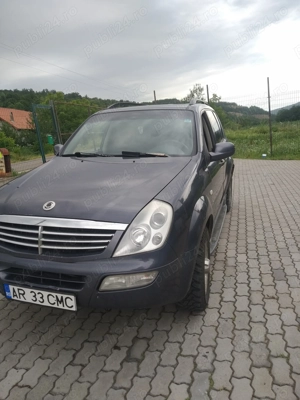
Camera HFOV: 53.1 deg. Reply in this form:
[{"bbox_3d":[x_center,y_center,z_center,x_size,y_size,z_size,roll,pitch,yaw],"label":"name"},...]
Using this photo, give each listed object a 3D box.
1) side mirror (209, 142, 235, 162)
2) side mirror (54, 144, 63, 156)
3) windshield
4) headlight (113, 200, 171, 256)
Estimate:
[{"bbox_3d":[0.733,-0.496,3.053,0.230,0.180,0.155,2,15,18],"label":"side mirror"},{"bbox_3d":[-1.043,-0.563,3.632,0.230,0.180,0.155,2,15,18],"label":"side mirror"},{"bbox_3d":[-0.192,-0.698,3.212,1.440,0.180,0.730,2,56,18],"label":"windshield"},{"bbox_3d":[-0.033,0.158,1.809,0.310,0.270,0.320,2,15,18],"label":"headlight"}]

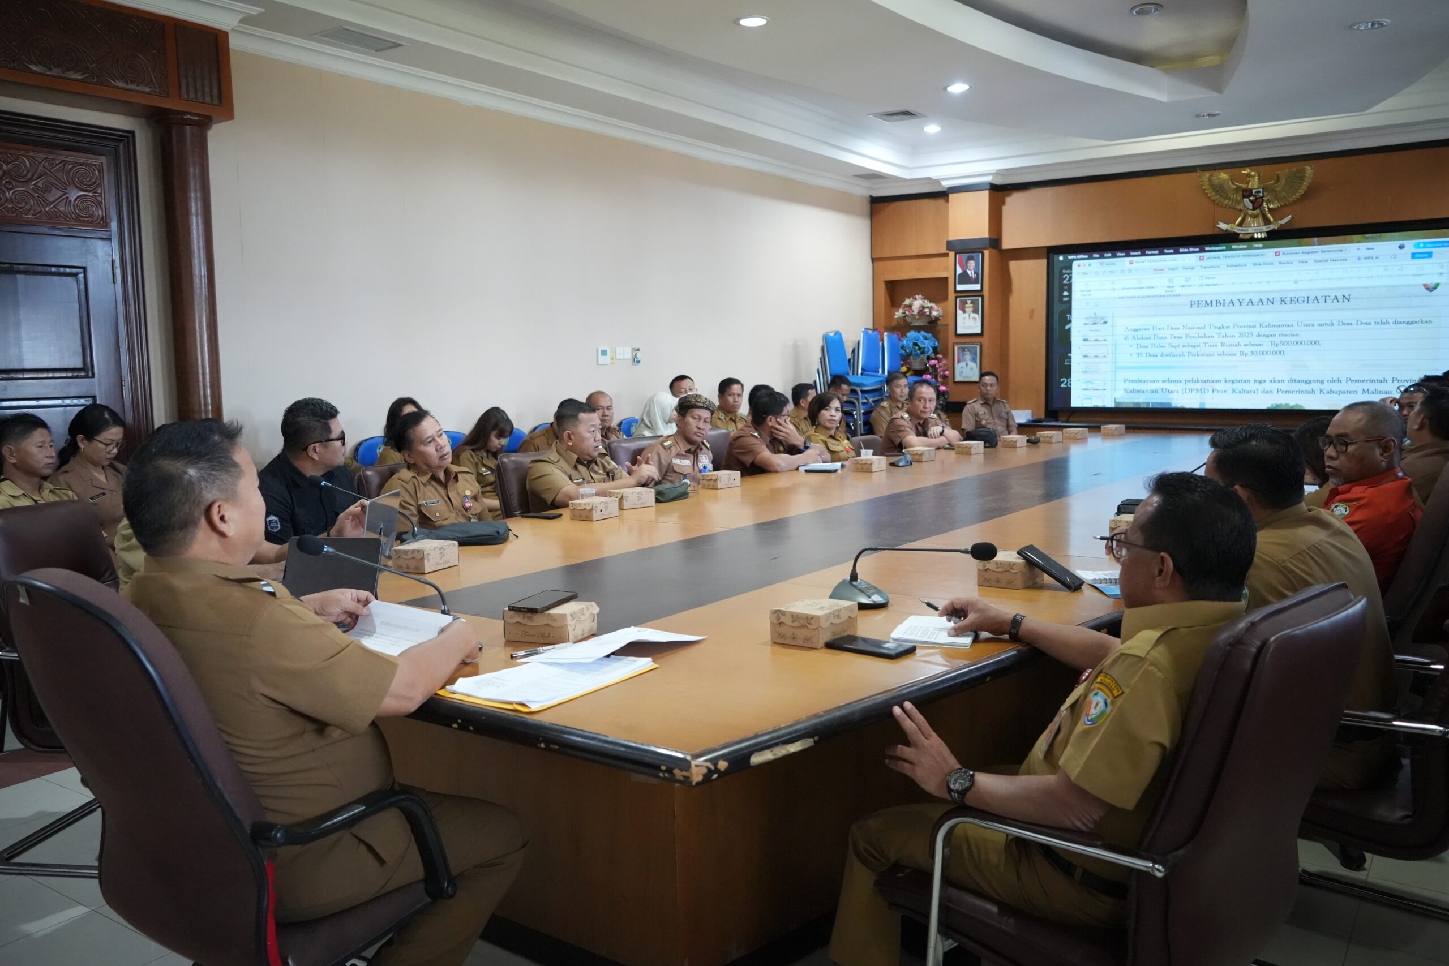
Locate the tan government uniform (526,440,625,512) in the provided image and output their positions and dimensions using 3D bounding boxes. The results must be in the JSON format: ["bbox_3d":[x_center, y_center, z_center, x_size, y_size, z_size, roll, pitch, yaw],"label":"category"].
[{"bbox_3d":[-0.672,0.115,5.102,0.380,0.620,0.500,2,6,21],"label":"tan government uniform"}]

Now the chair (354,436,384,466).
[{"bbox_3d":[-1.962,0.177,7.005,0.550,0.900,0.460,4,7,35],"label":"chair"}]

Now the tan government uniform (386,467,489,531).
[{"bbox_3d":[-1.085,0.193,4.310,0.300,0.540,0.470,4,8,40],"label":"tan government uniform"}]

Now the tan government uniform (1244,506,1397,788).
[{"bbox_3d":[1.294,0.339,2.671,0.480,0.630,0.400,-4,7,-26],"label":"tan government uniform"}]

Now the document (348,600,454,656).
[{"bbox_3d":[-0.627,0.288,2.160,0.210,0.020,0.280,4,29,35],"label":"document"}]

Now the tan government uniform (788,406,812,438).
[{"bbox_3d":[0.778,-0.393,10.363,0.320,0.620,0.460,1,6,18],"label":"tan government uniform"}]

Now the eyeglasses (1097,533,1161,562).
[{"bbox_3d":[0.771,0.121,2.100,0.145,0.045,0.140,10,10,26],"label":"eyeglasses"}]

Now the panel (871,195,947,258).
[{"bbox_3d":[1.798,-2.469,10.942,0.811,0.525,0.040,3,8,34],"label":"panel"}]

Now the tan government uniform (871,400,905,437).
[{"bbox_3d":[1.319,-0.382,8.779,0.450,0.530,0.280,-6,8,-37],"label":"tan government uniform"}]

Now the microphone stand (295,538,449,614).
[{"bbox_3d":[-0.728,0.233,2.424,0.349,0.257,0.110,-3,7,-21],"label":"microphone stand"}]

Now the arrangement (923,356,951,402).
[{"bbox_3d":[2.053,-1.001,10.900,0.270,0.450,0.260,3,8,34],"label":"arrangement"}]

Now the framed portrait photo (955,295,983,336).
[{"bbox_3d":[2.593,-1.769,11.944,0.314,0.420,0.030,4,7,35],"label":"framed portrait photo"}]

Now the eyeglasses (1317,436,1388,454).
[{"bbox_3d":[1.730,-0.106,3.100,0.140,0.045,0.140,-2,6,-9],"label":"eyeglasses"}]

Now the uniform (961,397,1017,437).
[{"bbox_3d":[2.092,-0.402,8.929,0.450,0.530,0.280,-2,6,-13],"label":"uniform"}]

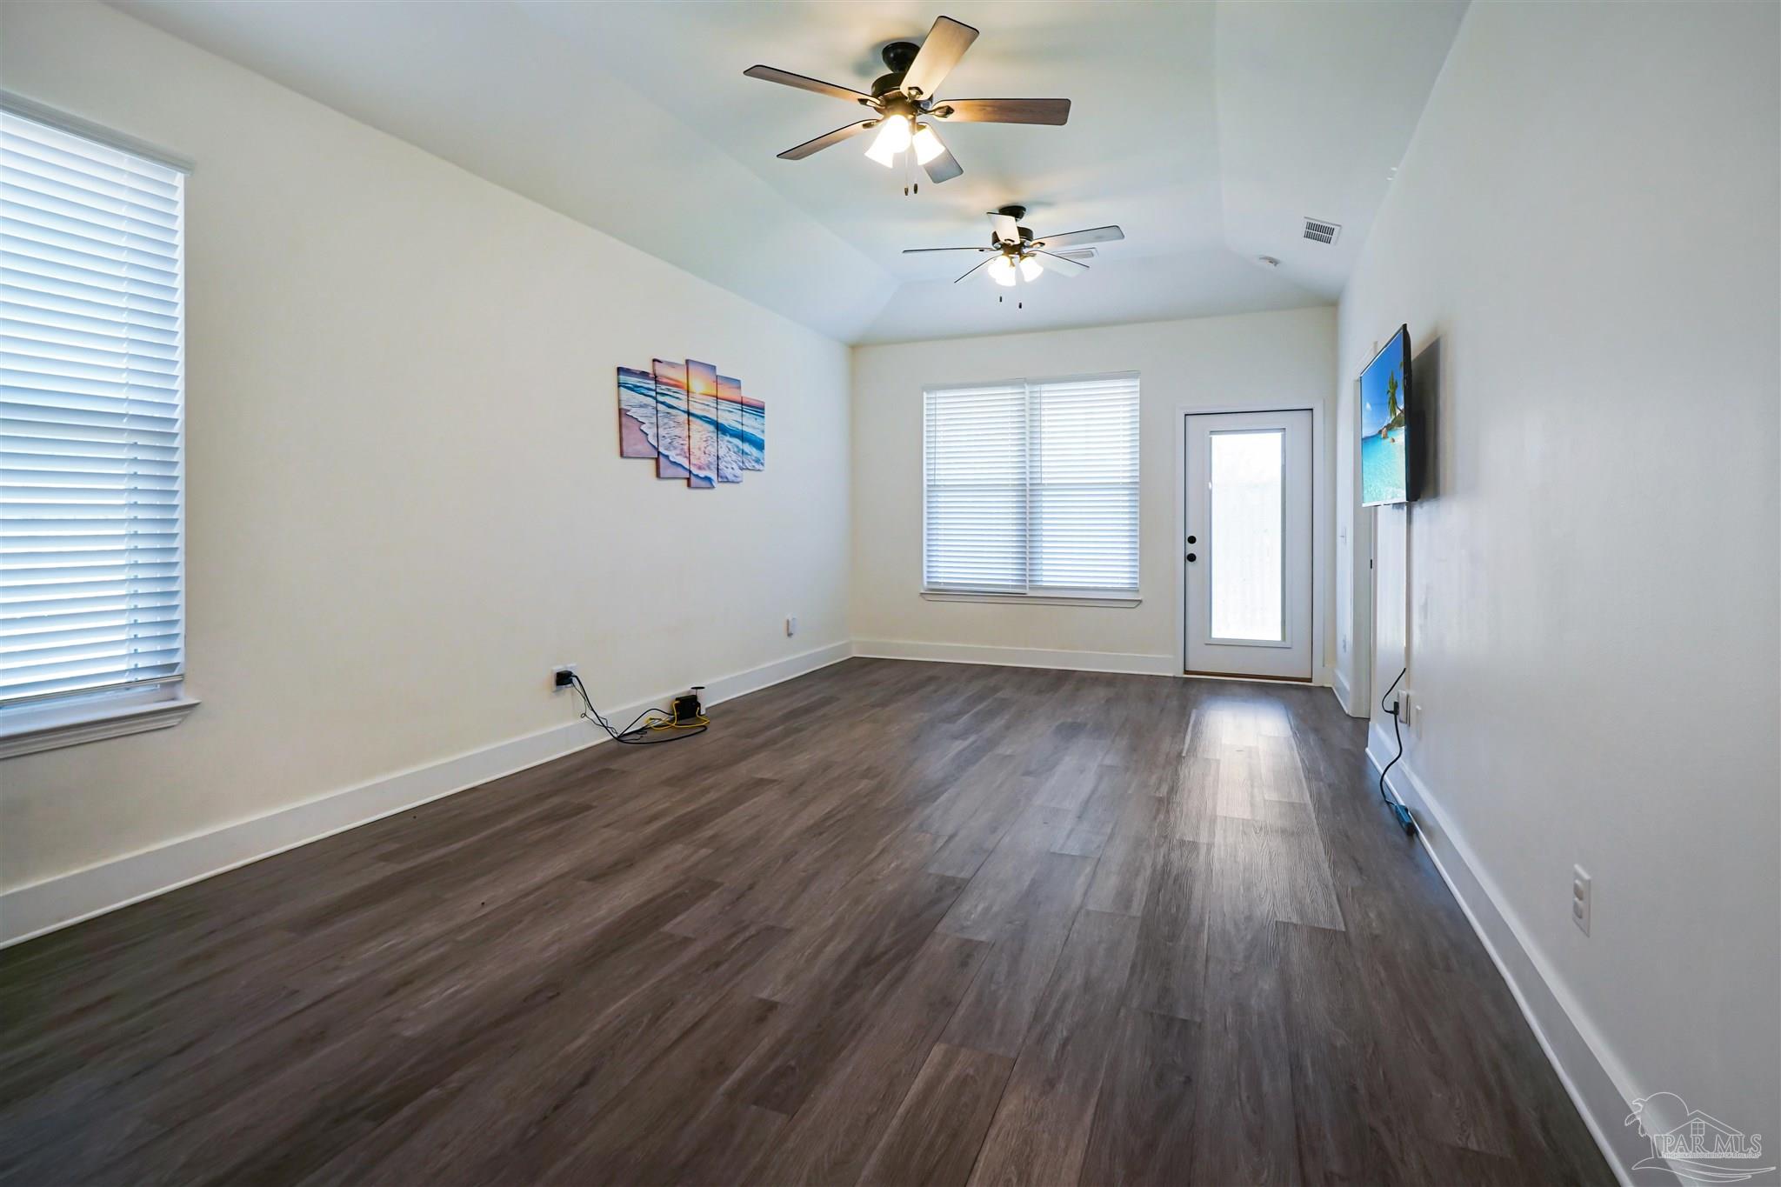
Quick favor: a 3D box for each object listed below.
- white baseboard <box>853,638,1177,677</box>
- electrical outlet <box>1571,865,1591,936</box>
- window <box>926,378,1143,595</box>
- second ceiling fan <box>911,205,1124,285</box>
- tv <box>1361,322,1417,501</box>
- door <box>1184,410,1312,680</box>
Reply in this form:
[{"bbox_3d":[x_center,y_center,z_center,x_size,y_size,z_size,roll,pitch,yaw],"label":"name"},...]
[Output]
[{"bbox_3d":[0.944,0.536,6.627,2.706,0.145,0.017,1,3,21],"label":"white baseboard"},{"bbox_3d":[1.381,0.612,1.581,0.008,0.116,0.072,1,3,24],"label":"electrical outlet"},{"bbox_3d":[1.130,-0.878,6.586,1.830,1.800,0.100,1,3,21],"label":"window"},{"bbox_3d":[0.741,-2.105,4.817,1.290,0.480,1.290,1,3,24],"label":"second ceiling fan"},{"bbox_3d":[2.070,-0.686,3.292,0.052,0.645,1.110,1,3,24],"label":"tv"},{"bbox_3d":[2.699,-0.370,5.995,0.900,2.020,0.050,1,3,21],"label":"door"}]

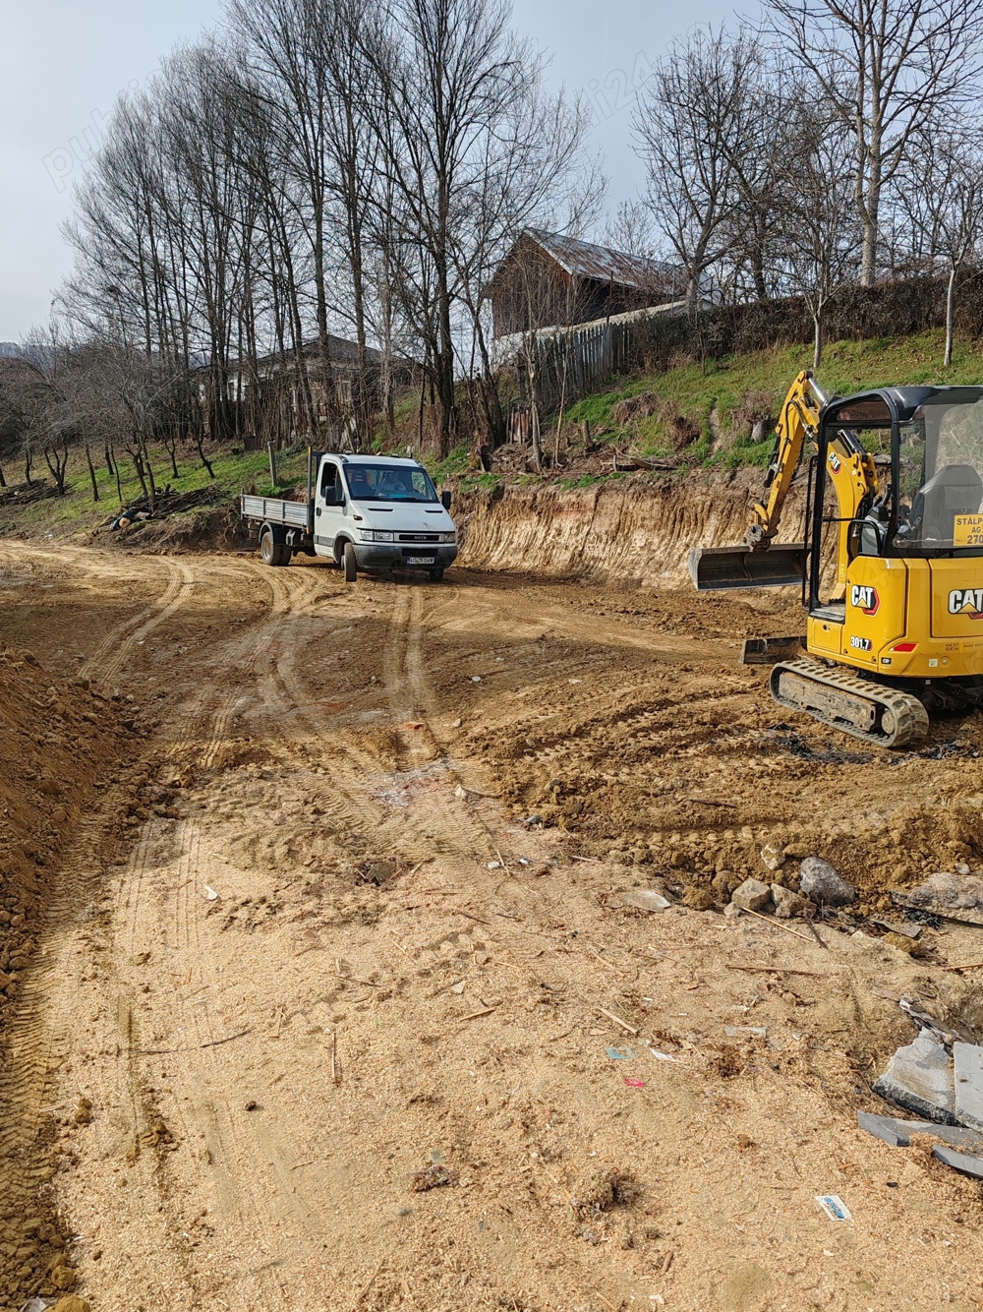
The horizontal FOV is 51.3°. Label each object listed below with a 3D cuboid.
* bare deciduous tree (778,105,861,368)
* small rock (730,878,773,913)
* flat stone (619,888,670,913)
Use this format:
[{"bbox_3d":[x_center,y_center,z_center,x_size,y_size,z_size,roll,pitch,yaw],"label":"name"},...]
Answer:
[{"bbox_3d":[7.773,-9.819,24.013,1.950,5.900,1.950,4,10,18],"label":"bare deciduous tree"},{"bbox_3d":[1.015,0.933,3.990,0.148,0.100,0.125,3,10,14],"label":"small rock"},{"bbox_3d":[0.600,0.949,3.970,0.140,0.040,0.180,-5,11,-33],"label":"flat stone"}]

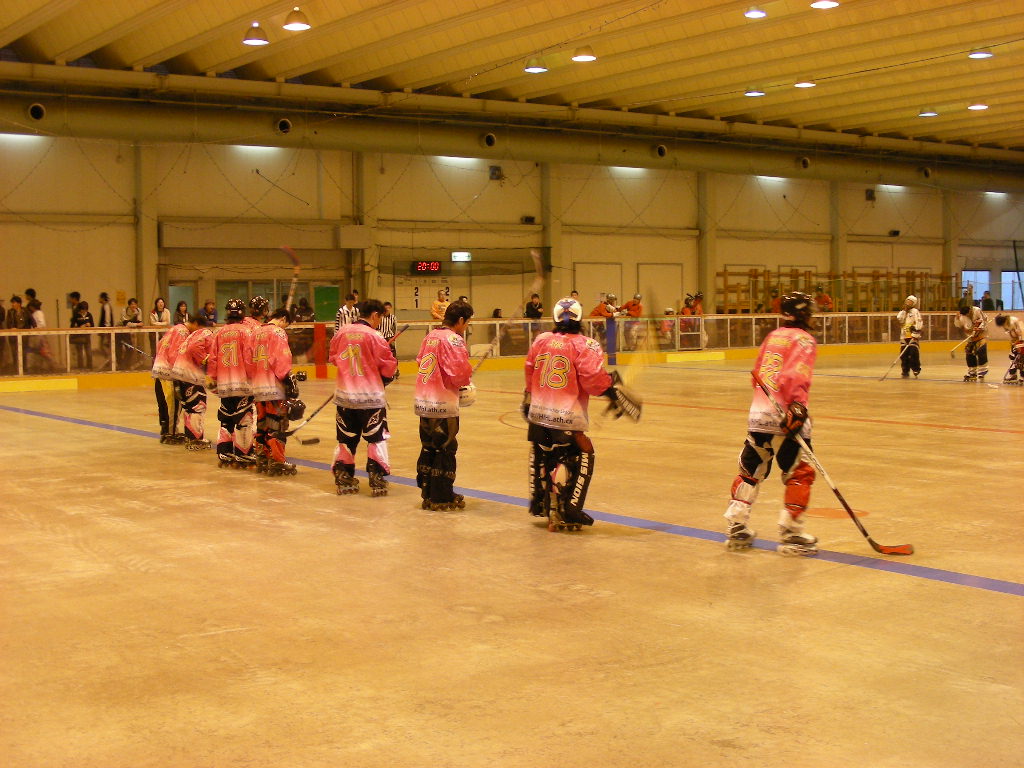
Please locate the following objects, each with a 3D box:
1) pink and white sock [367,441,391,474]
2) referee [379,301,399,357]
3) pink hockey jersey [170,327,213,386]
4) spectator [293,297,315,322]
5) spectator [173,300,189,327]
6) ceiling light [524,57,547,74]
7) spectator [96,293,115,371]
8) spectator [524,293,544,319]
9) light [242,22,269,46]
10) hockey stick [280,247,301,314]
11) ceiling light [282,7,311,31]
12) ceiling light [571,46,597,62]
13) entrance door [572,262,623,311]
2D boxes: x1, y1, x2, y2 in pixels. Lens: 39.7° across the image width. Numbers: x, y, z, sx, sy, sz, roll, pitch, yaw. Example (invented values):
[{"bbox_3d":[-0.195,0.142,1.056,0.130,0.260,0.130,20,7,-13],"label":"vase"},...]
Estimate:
[{"bbox_3d":[-1.222,0.670,12.950,0.170,0.360,0.190,2,5,42],"label":"pink and white sock"},{"bbox_3d":[-2.800,-0.990,32.351,0.500,1.731,0.340,-2,4,-20],"label":"referee"},{"bbox_3d":[-3.881,-0.335,17.300,0.380,0.720,0.520,21,-10,-34],"label":"pink hockey jersey"},{"bbox_3d":[-4.917,-1.298,33.677,0.500,1.530,0.400,-2,4,-28],"label":"spectator"},{"bbox_3d":[-7.217,-1.036,30.991,0.470,1.536,0.420,-2,4,-25],"label":"spectator"},{"bbox_3d":[0.551,-7.403,32.689,0.530,0.390,0.530,-1,3,0],"label":"ceiling light"},{"bbox_3d":[-8.825,-1.110,30.834,0.330,1.736,0.460,-3,4,-36],"label":"spectator"},{"bbox_3d":[0.606,-1.618,37.618,0.470,1.580,0.420,-2,4,-28],"label":"spectator"},{"bbox_3d":[-5.169,-7.063,28.588,0.530,0.410,0.530,-1,3,0],"label":"light"},{"bbox_3d":[-2.451,-0.750,15.100,0.260,1.420,0.080,10,0,-6],"label":"hockey stick"},{"bbox_3d":[-4.115,-6.999,27.088,0.530,0.410,0.530,-1,3,0],"label":"ceiling light"},{"bbox_3d":[1.515,-7.047,30.124,0.520,0.310,0.520,-1,3,0],"label":"ceiling light"},{"bbox_3d":[2.531,-2.308,41.587,1.810,2.470,0.100,-3,4,-35],"label":"entrance door"}]

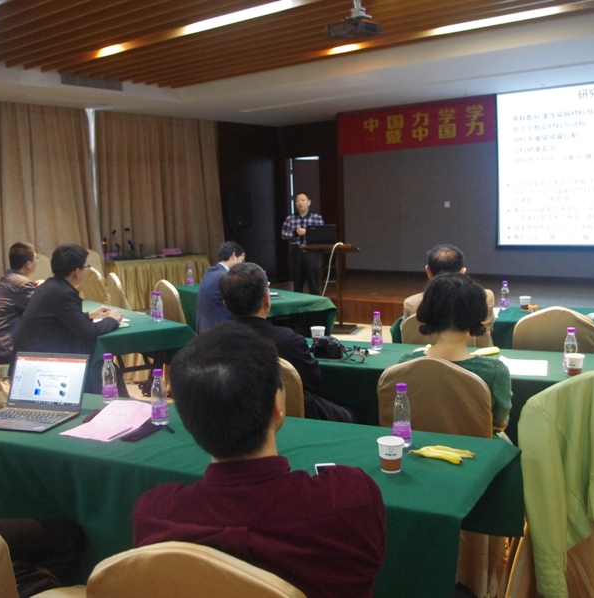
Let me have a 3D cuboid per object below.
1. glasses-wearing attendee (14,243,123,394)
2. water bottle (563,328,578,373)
[{"bbox_3d":[-1.452,0.308,4.745,0.850,1.300,0.560,-7,9,-36],"label":"glasses-wearing attendee"},{"bbox_3d":[1.221,0.220,3.329,0.061,0.200,0.061,-2,7,0],"label":"water bottle"}]

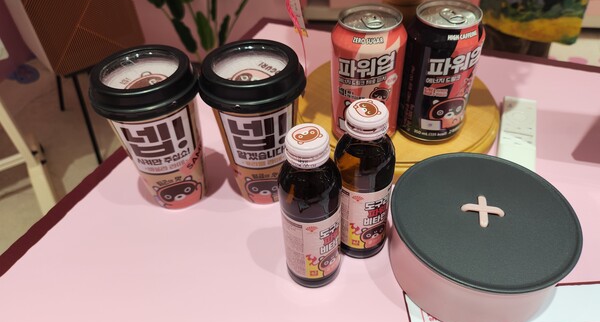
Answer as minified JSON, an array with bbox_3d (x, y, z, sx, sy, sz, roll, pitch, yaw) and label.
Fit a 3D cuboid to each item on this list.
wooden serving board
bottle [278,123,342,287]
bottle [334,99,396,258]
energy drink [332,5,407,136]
[{"bbox_3d":[0.106,-0.065,0.480,0.232,0.021,0.232,7,44,11],"label":"wooden serving board"},{"bbox_3d":[0.008,0.036,0.294,0.044,0.138,0.044,-2,43,2],"label":"bottle"},{"bbox_3d":[0.047,0.018,0.310,0.044,0.138,0.044,-2,43,2],"label":"bottle"},{"bbox_3d":[0.062,-0.075,0.389,0.067,0.122,0.067,6,44,11],"label":"energy drink"}]

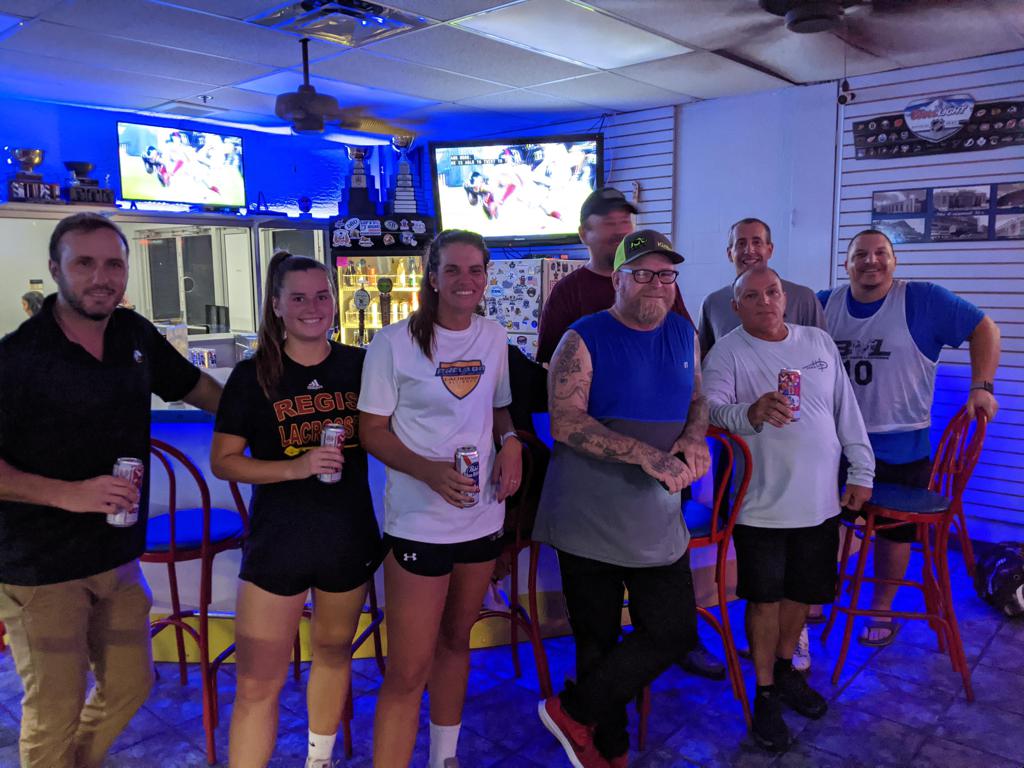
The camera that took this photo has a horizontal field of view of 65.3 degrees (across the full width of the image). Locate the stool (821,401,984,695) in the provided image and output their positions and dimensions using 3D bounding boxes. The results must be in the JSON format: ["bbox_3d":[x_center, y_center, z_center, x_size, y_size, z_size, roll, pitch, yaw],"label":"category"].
[{"bbox_3d":[1.503,0.583,3.082,0.500,1.100,0.410,1,9,15],"label":"stool"}]

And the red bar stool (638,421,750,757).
[{"bbox_3d":[0.571,0.633,2.837,0.410,1.100,0.500,-2,9,-9],"label":"red bar stool"}]

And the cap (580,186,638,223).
[{"bbox_3d":[0.356,-0.655,2.916,0.178,0.138,0.255,-6,10,-32],"label":"cap"}]

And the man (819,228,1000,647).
[{"bbox_3d":[1.576,0.230,3.309,0.710,1.730,0.450,4,10,31],"label":"man"}]

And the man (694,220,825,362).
[{"bbox_3d":[0.981,0.232,3.239,0.520,1.765,0.330,2,9,16],"label":"man"}]

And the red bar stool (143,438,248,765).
[{"bbox_3d":[-1.138,0.666,2.793,0.410,1.100,0.500,0,8,8],"label":"red bar stool"}]

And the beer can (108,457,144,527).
[{"bbox_3d":[-0.912,0.258,1.890,0.066,0.157,0.066,7,8,-29],"label":"beer can"}]

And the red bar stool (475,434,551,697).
[{"bbox_3d":[-0.094,0.651,2.783,0.410,1.100,0.500,-3,9,-16],"label":"red bar stool"}]

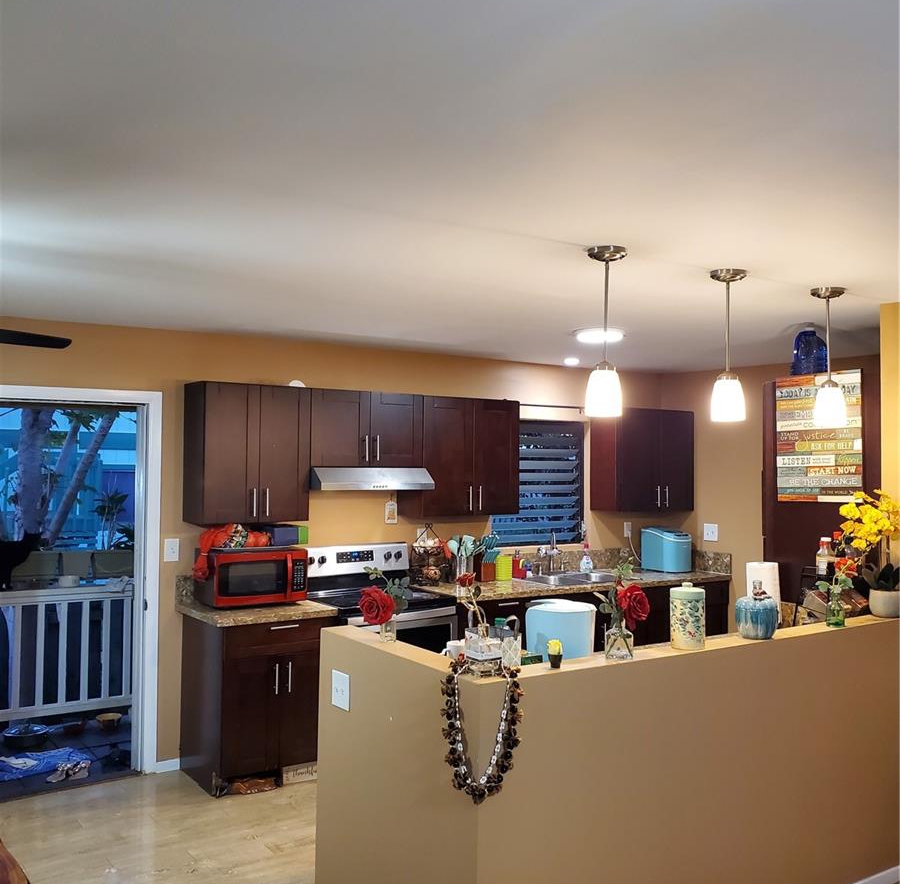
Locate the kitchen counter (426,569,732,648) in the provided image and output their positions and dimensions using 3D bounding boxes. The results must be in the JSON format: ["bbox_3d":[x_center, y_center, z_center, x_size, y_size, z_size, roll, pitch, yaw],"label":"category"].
[{"bbox_3d":[0.873,1.402,6.194,2.465,0.890,0.649,2,-3,-35],"label":"kitchen counter"}]

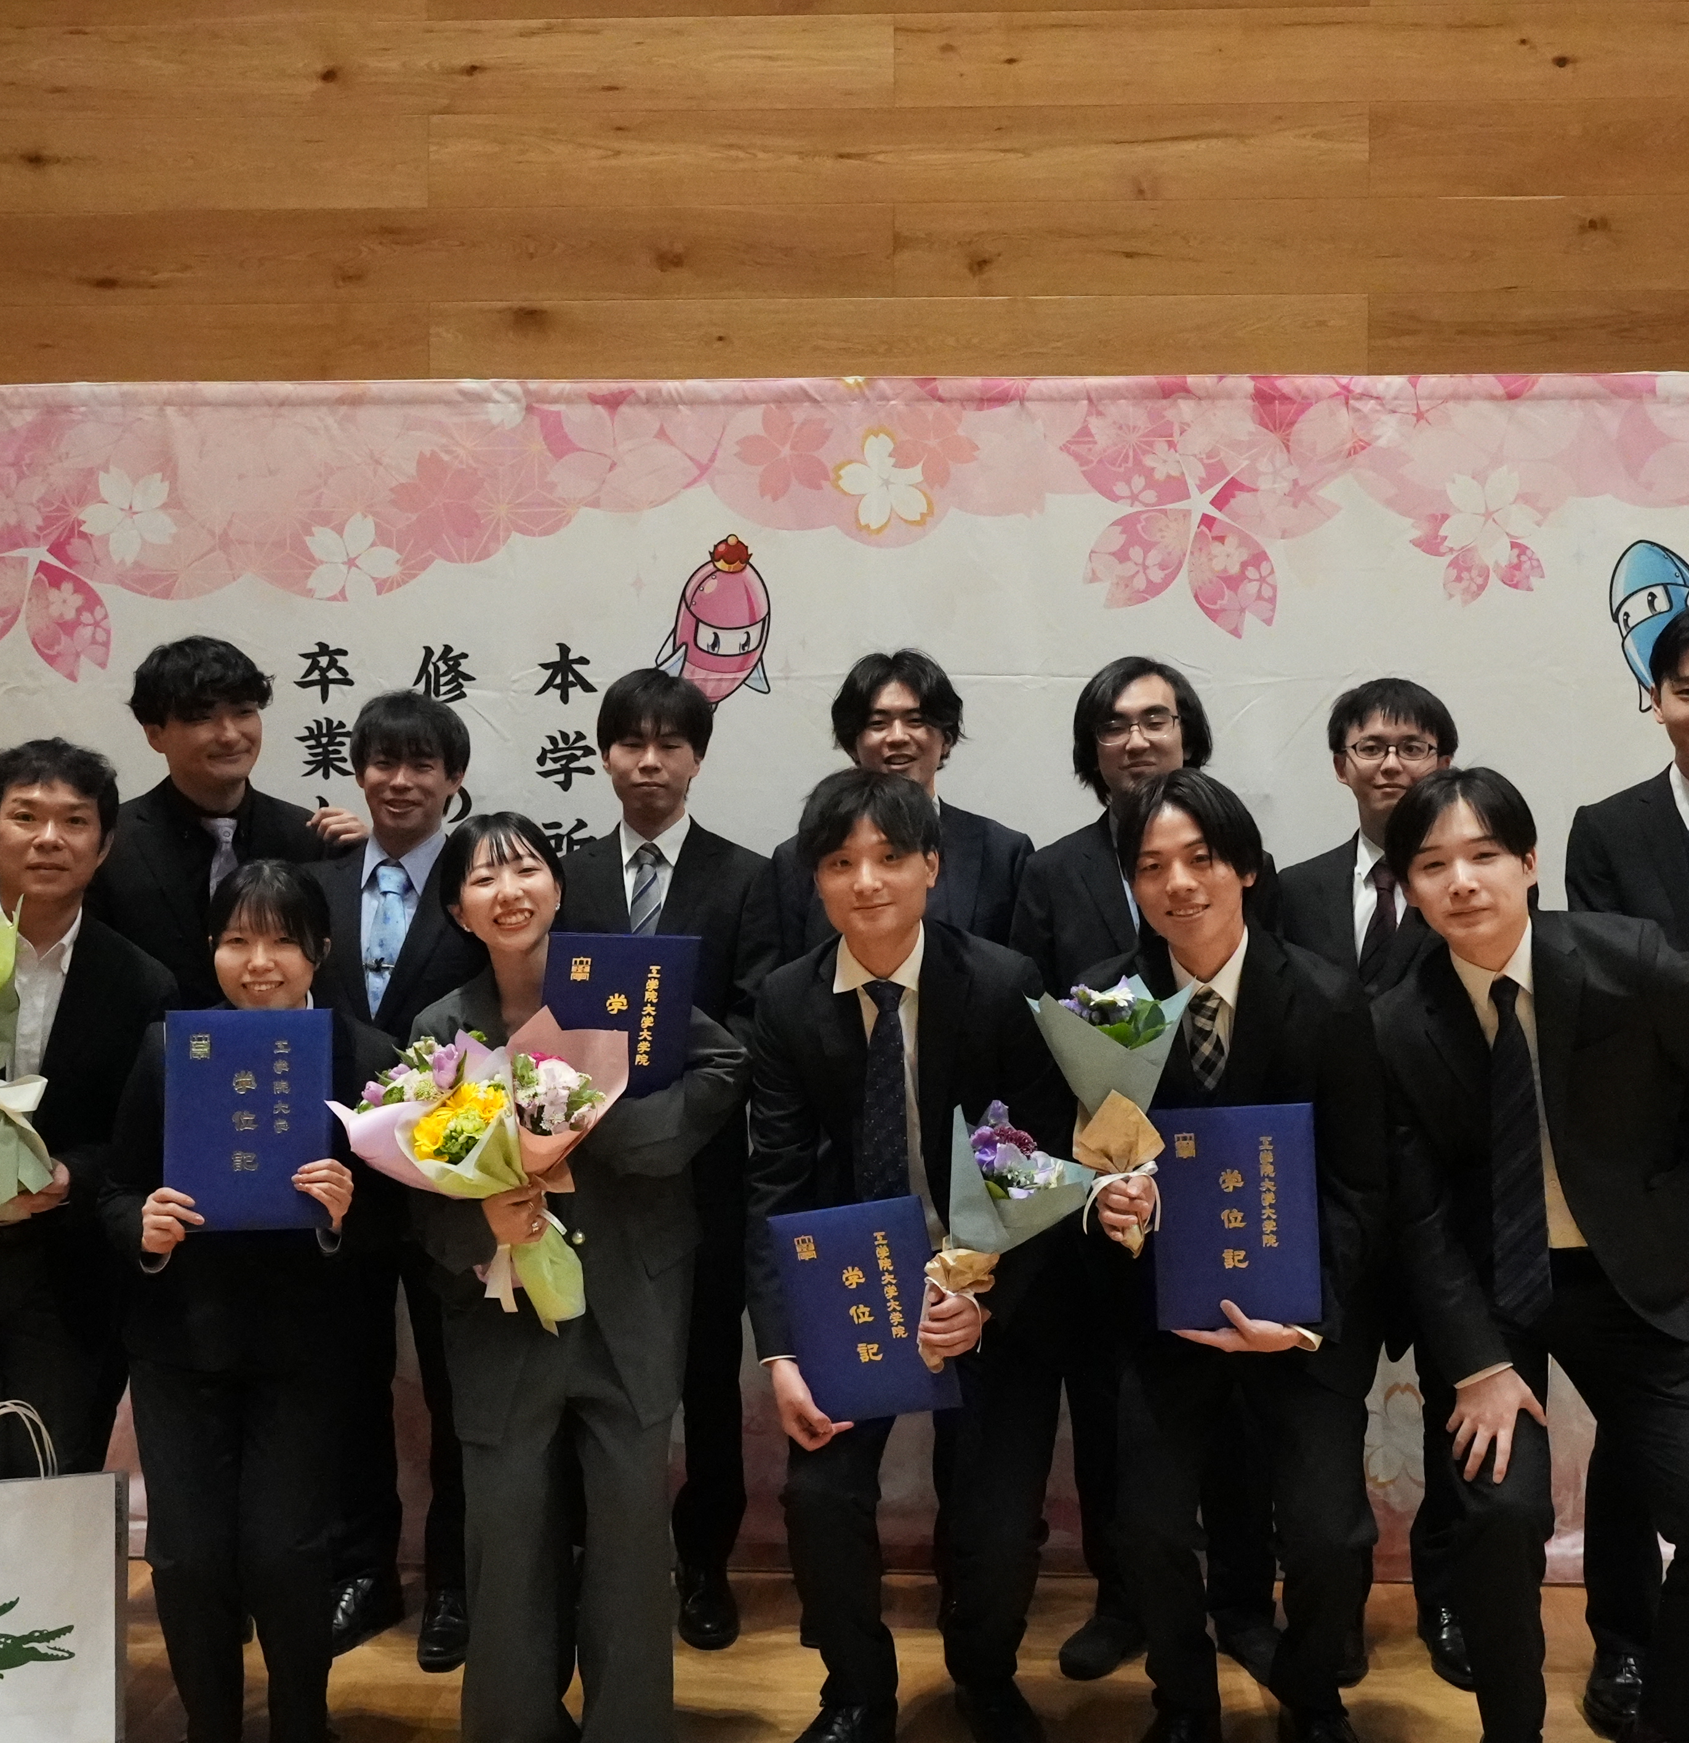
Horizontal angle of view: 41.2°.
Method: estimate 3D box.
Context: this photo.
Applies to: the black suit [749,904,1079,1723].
[{"bbox_3d":[0.095,0.677,3.333,0.515,1.212,0.485,0,0,0],"label":"black suit"}]

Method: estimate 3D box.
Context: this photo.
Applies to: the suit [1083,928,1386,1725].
[{"bbox_3d":[0.576,0.687,3.333,0.505,1.212,0.465,0,0,7],"label":"suit"}]

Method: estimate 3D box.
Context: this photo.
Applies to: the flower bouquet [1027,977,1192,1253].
[{"bbox_3d":[0.357,0.328,3.030,0.212,0.364,0.182,-6,9,6],"label":"flower bouquet"}]

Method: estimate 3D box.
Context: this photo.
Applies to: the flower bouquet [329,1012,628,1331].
[{"bbox_3d":[-0.485,0.409,3.050,0.394,0.424,0.263,-16,10,-8],"label":"flower bouquet"}]

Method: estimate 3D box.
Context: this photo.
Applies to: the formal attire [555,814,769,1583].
[{"bbox_3d":[-0.331,0.596,3.990,0.485,1.364,0.303,0,0,-2],"label":"formal attire"}]

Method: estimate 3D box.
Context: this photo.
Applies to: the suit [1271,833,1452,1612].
[{"bbox_3d":[0.931,0.613,3.838,0.495,1.353,0.313,0,0,10],"label":"suit"}]

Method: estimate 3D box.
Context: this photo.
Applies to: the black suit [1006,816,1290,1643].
[{"bbox_3d":[0.519,0.601,3.878,0.495,1.384,0.313,0,0,6],"label":"black suit"}]

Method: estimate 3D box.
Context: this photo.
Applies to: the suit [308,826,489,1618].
[{"bbox_3d":[-0.769,0.613,3.919,0.495,1.343,0.313,0,0,-7],"label":"suit"}]

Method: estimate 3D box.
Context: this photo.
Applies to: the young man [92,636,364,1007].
[{"bbox_3d":[-1.063,0.472,3.838,0.525,1.747,0.354,0,0,-16],"label":"young man"}]

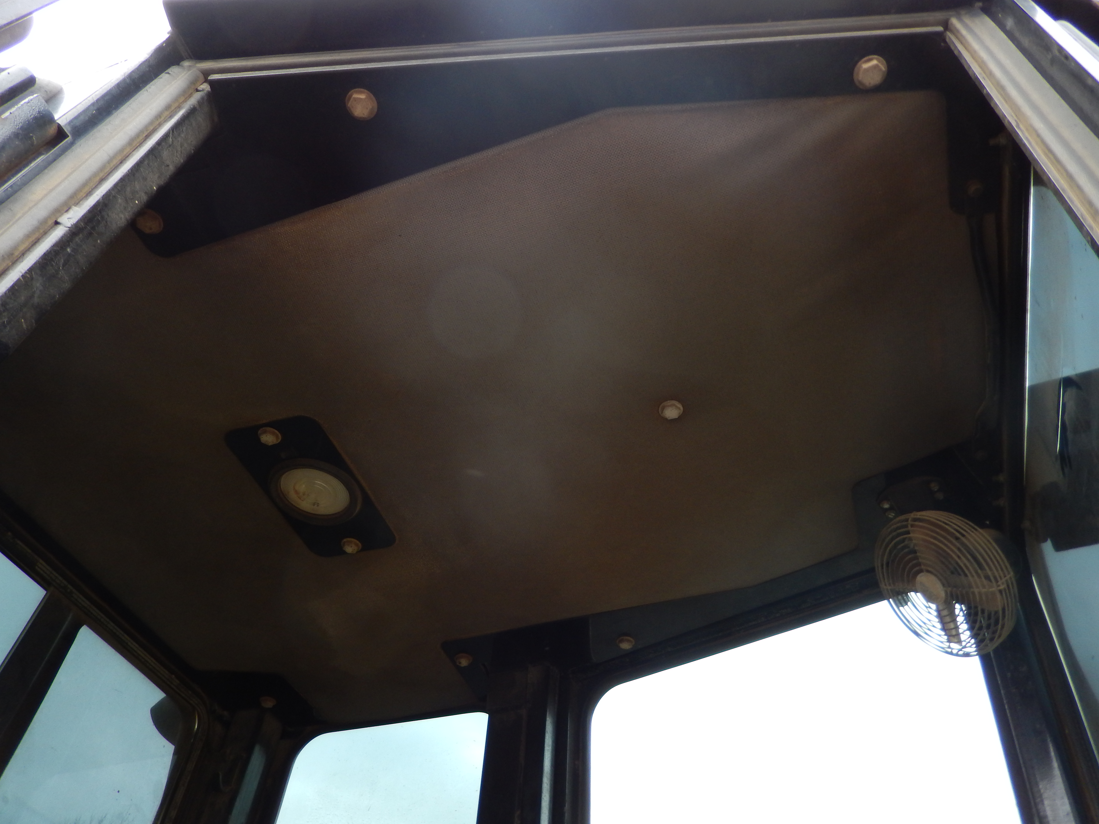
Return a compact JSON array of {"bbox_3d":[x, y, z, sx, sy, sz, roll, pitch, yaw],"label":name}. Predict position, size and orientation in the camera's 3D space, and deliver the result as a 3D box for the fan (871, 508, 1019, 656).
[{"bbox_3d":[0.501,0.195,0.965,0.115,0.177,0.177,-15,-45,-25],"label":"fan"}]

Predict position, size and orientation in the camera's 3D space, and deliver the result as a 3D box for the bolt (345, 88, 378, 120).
[{"bbox_3d":[-0.183,-0.298,0.772,0.030,0.010,0.030,5,-50,0],"label":"bolt"}]

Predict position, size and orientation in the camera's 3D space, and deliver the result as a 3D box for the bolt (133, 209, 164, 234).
[{"bbox_3d":[-0.438,-0.207,0.868,0.030,0.010,0.030,5,-50,0],"label":"bolt"}]

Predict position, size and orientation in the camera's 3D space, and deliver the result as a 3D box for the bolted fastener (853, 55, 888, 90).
[{"bbox_3d":[0.294,-0.310,0.726,0.030,0.010,0.030,5,-50,0],"label":"bolted fastener"}]

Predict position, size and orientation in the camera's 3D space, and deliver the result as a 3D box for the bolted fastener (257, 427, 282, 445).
[{"bbox_3d":[-0.376,0.033,1.064,0.030,0.010,0.030,5,-50,0],"label":"bolted fastener"}]

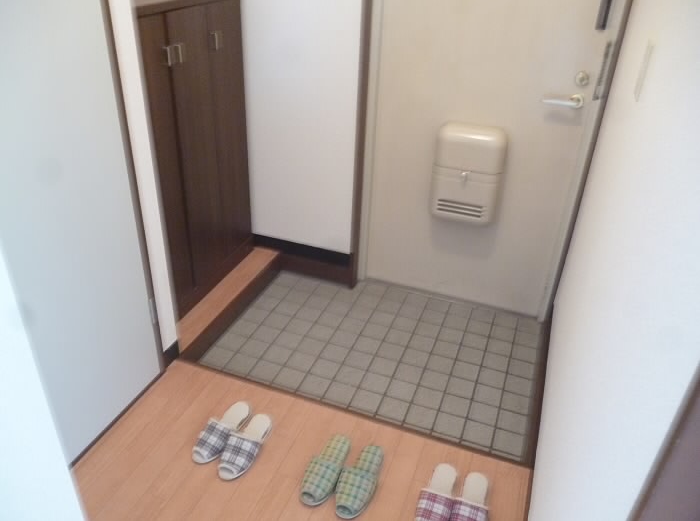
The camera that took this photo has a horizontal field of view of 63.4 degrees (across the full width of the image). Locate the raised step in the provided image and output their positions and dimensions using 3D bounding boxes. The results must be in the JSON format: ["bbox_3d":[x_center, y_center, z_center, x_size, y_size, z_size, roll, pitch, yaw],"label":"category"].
[{"bbox_3d":[-0.540,0.188,2.441,0.143,0.107,0.836,13,31,17],"label":"raised step"}]

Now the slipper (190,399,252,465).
[{"bbox_3d":[-0.400,0.506,1.736,0.097,0.058,0.250,13,31,17],"label":"slipper"}]

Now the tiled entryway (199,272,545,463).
[{"bbox_3d":[0.124,0.345,2.337,1.229,0.030,0.908,13,31,17],"label":"tiled entryway"}]

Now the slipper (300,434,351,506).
[{"bbox_3d":[-0.064,0.586,1.627,0.097,0.058,0.257,13,32,17],"label":"slipper"}]

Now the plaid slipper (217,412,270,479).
[{"bbox_3d":[-0.312,0.537,1.690,0.097,0.058,0.250,12,31,15],"label":"plaid slipper"}]

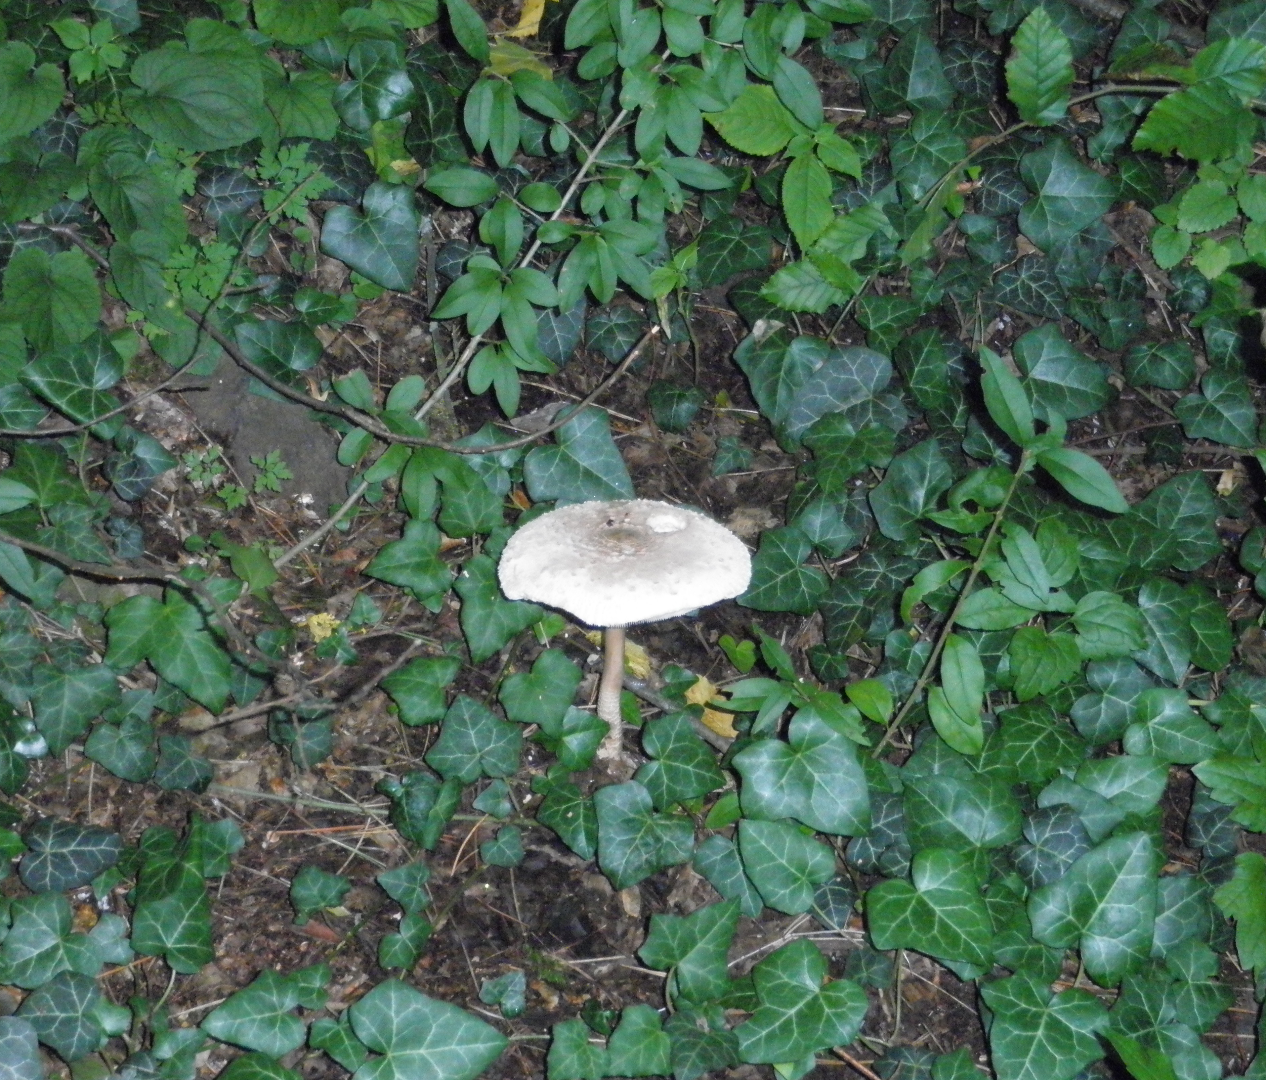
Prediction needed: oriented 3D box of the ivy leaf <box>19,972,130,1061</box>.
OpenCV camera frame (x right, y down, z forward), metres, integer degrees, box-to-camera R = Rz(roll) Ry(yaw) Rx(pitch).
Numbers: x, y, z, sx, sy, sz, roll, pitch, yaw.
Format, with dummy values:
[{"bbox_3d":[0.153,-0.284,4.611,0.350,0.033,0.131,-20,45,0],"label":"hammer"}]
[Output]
[{"bbox_3d":[-0.283,0.241,1.790,0.055,0.011,0.048,0,68,0],"label":"ivy leaf"}]

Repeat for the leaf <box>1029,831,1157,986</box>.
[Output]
[{"bbox_3d":[0.229,0.171,1.704,0.060,0.016,0.079,30,62,18],"label":"leaf"}]

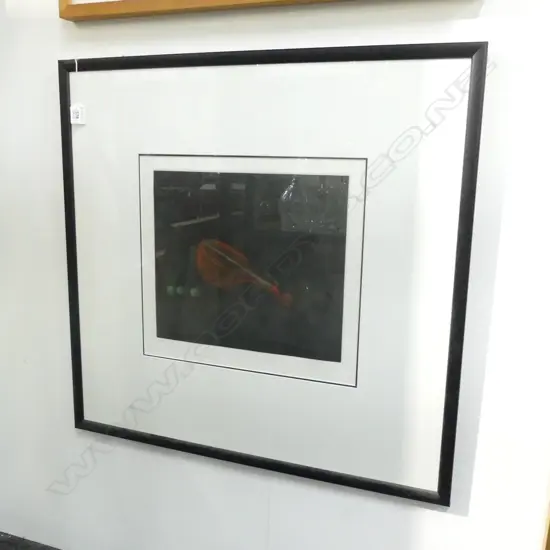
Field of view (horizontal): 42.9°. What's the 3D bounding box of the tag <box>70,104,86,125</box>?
[{"bbox_3d":[-0.358,-0.292,1.272,0.032,0.037,0.003,5,13,22],"label":"tag"}]

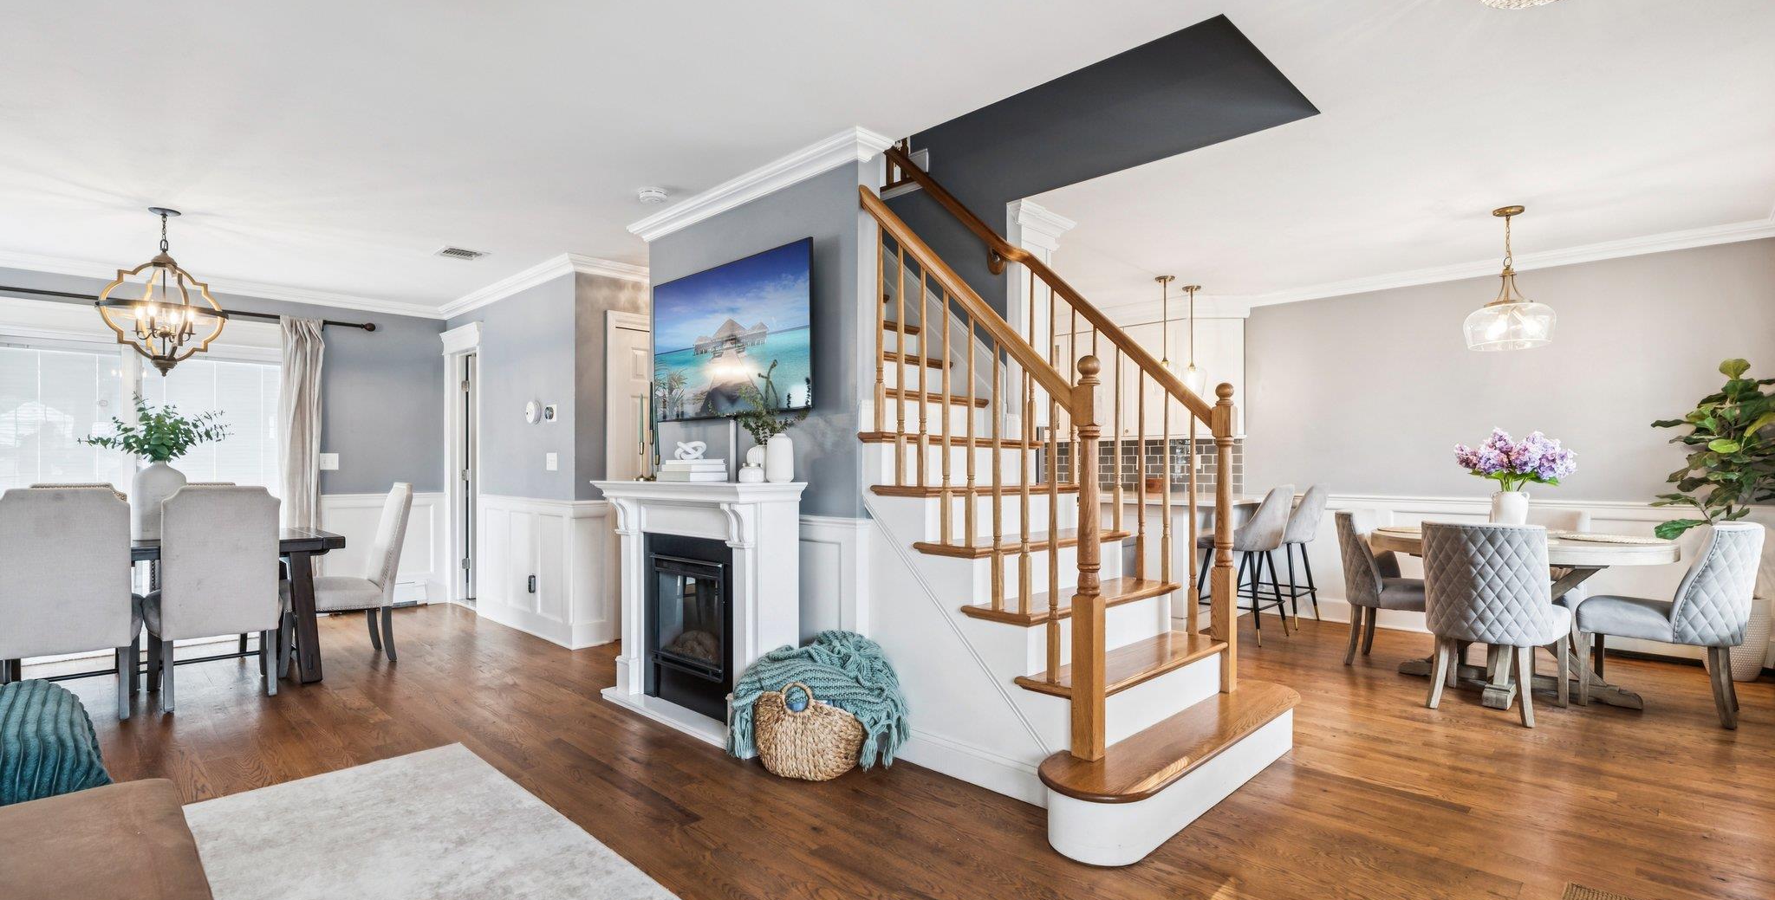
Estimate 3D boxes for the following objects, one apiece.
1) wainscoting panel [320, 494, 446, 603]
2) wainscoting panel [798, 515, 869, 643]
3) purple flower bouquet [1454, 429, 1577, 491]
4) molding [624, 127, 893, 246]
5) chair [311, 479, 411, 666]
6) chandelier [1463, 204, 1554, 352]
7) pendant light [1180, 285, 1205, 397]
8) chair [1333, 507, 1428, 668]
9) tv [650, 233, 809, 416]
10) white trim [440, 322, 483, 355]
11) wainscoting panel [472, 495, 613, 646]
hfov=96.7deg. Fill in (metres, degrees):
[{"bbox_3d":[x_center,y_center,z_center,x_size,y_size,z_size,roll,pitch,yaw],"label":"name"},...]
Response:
[{"bbox_3d":[-4.004,0.810,6.267,0.050,0.930,0.883,-1,-1,44],"label":"wainscoting panel"},{"bbox_3d":[-0.232,0.743,3.195,0.407,0.937,0.079,-1,-1,44],"label":"wainscoting panel"},{"bbox_3d":[3.176,0.053,4.022,0.480,0.320,0.420,-1,-1,44],"label":"purple flower bouquet"},{"bbox_3d":[-0.694,-1.174,3.698,1.815,0.077,0.203,-1,-1,44],"label":"molding"},{"bbox_3d":[-3.204,0.729,4.623,0.486,1.035,0.615,-1,-1,44],"label":"chair"},{"bbox_3d":[3.164,-0.885,4.021,0.360,0.725,0.360,-1,-1,44],"label":"chandelier"},{"bbox_3d":[2.251,-0.779,5.816,0.200,0.830,0.200,-1,-1,44],"label":"pendant light"},{"bbox_3d":[2.897,0.782,4.419,0.590,0.868,0.516,-1,-1,44],"label":"chair"},{"bbox_3d":[-0.745,-0.511,3.719,1.255,0.705,0.055,-1,-1,44],"label":"tv"},{"bbox_3d":[-3.393,-0.869,6.263,0.830,0.185,0.075,-1,-1,44],"label":"white trim"},{"bbox_3d":[-2.479,0.791,5.593,1.756,0.934,0.298,-1,-1,44],"label":"wainscoting panel"}]

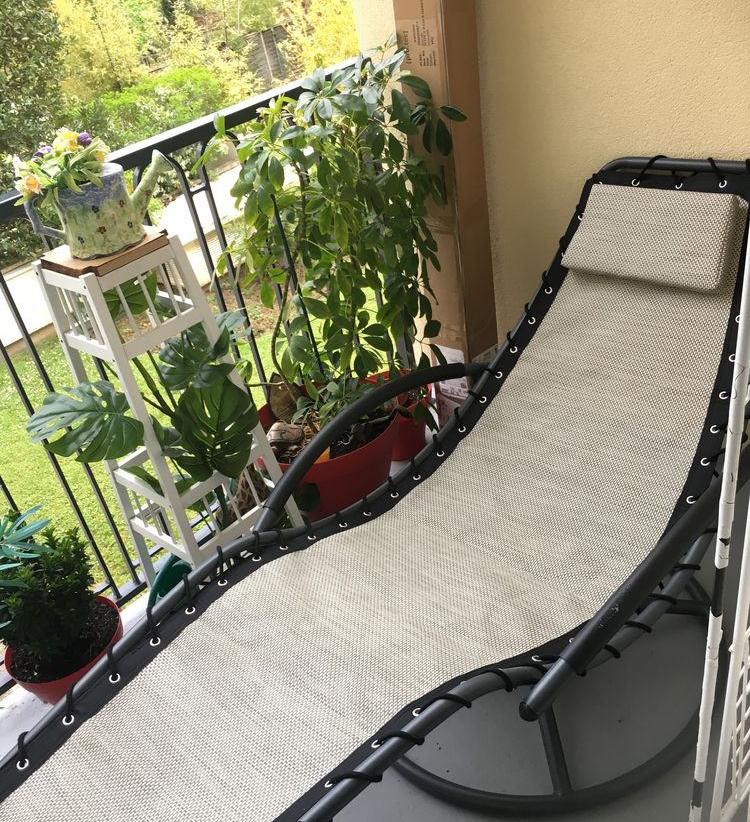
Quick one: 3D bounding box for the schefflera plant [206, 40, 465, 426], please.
[{"bbox_3d":[-0.068,-0.347,2.030,0.510,0.884,0.646,18,43,39],"label":"schefflera plant"}]

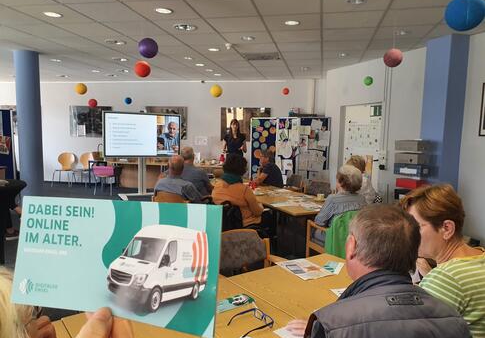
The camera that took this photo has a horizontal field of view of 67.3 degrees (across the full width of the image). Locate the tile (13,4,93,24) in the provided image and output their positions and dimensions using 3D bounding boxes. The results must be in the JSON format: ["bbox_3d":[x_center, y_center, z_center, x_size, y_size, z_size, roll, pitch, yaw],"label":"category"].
[{"bbox_3d":[-1.979,-1.651,3.908,0.615,0.030,0.600,3,6,12],"label":"tile"}]

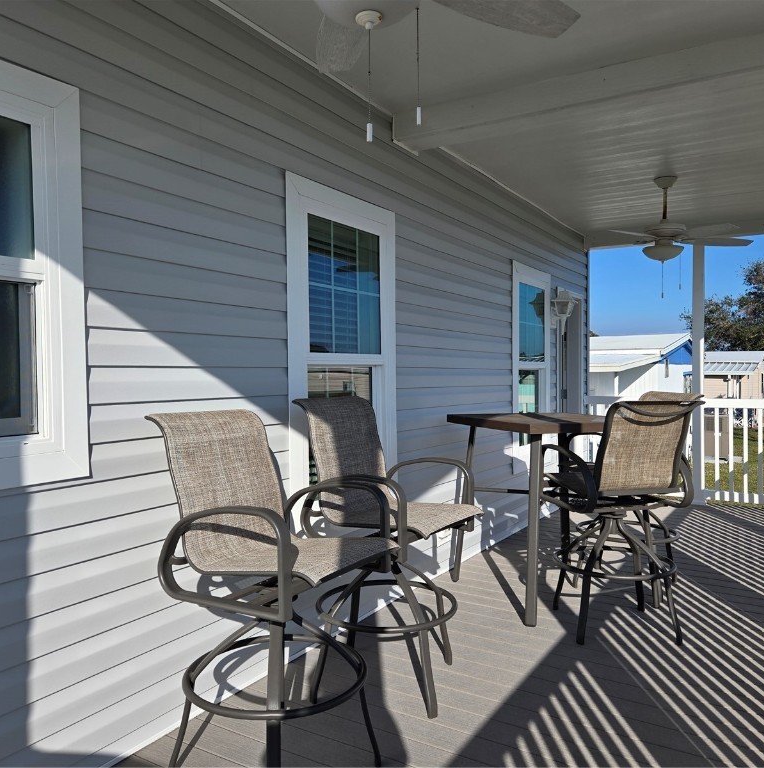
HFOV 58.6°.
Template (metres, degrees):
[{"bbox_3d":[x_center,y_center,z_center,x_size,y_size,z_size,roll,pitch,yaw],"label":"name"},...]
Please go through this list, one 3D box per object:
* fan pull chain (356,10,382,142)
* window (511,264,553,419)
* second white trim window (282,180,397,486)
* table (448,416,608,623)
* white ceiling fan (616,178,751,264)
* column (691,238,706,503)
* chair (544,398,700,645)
[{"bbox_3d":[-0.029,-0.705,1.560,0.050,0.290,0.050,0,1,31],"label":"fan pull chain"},{"bbox_3d":[1.347,-0.149,6.092,0.090,1.781,1.020,0,1,31],"label":"window"},{"bbox_3d":[-0.185,-0.099,3.577,0.090,1.781,0.996,0,1,31],"label":"second white trim window"},{"bbox_3d":[0.997,0.743,4.145,0.890,1.078,0.950,-1,1,-19],"label":"table"},{"bbox_3d":[2.092,-1.206,4.991,1.300,0.630,1.300,0,1,31],"label":"white ceiling fan"},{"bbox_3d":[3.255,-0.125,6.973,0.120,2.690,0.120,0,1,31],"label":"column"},{"bbox_3d":[1.232,0.685,3.582,0.610,1.205,0.660,-1,1,-16],"label":"chair"}]

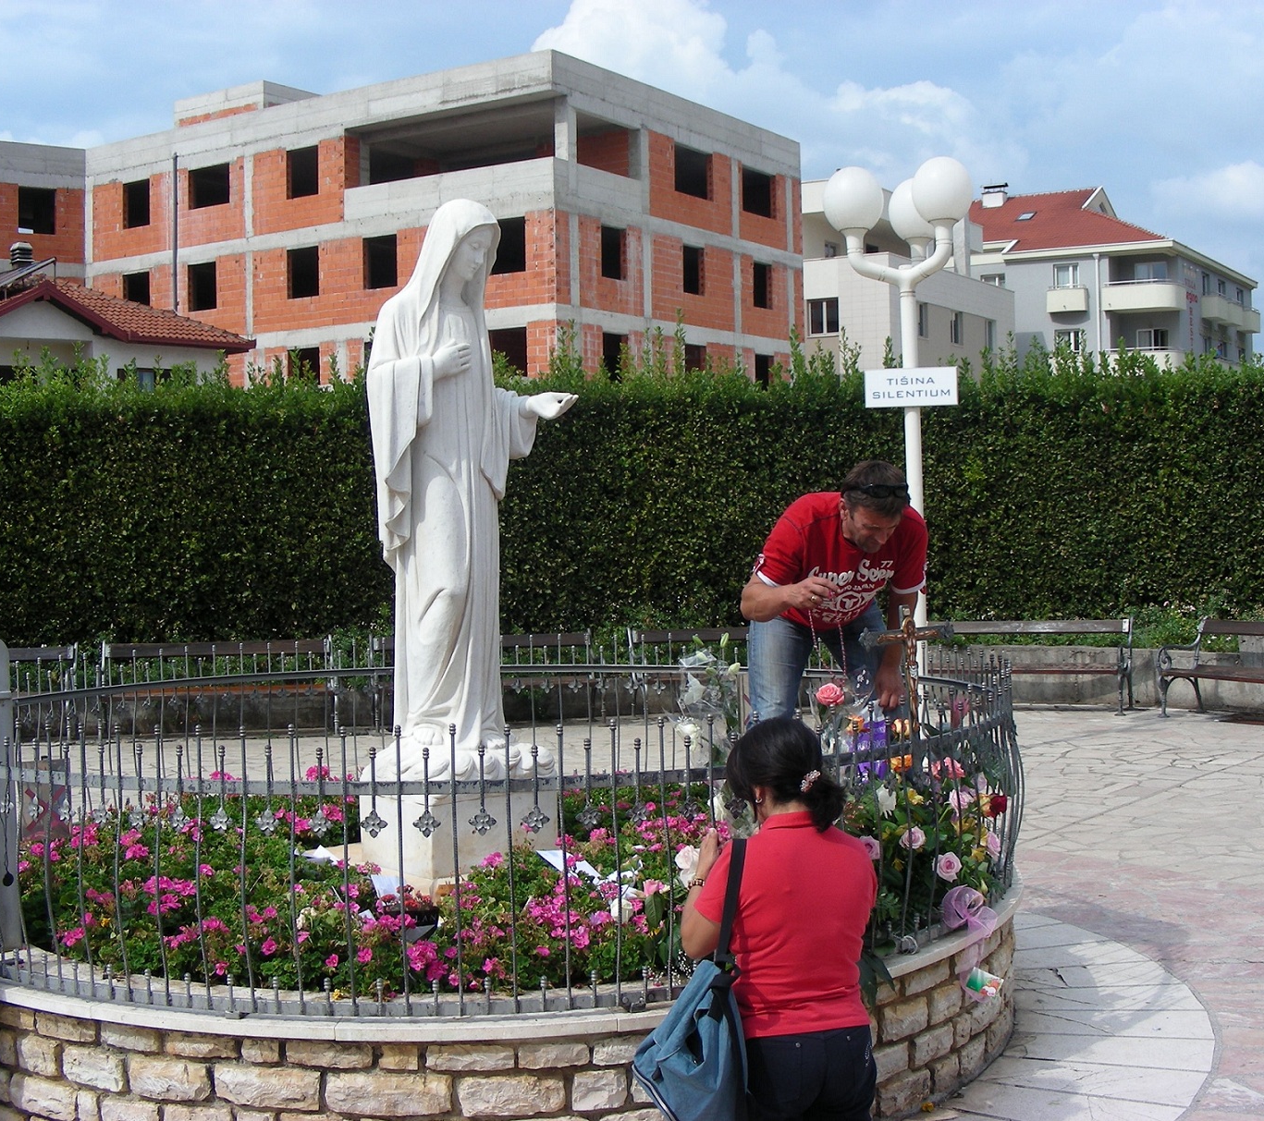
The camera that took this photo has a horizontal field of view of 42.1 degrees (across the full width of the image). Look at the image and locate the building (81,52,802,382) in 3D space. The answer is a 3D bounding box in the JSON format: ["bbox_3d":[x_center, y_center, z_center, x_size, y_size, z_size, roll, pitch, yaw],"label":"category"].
[{"bbox_3d":[-6.661,-7.372,57.609,20.300,14.900,14.700,0,2,34],"label":"building"}]

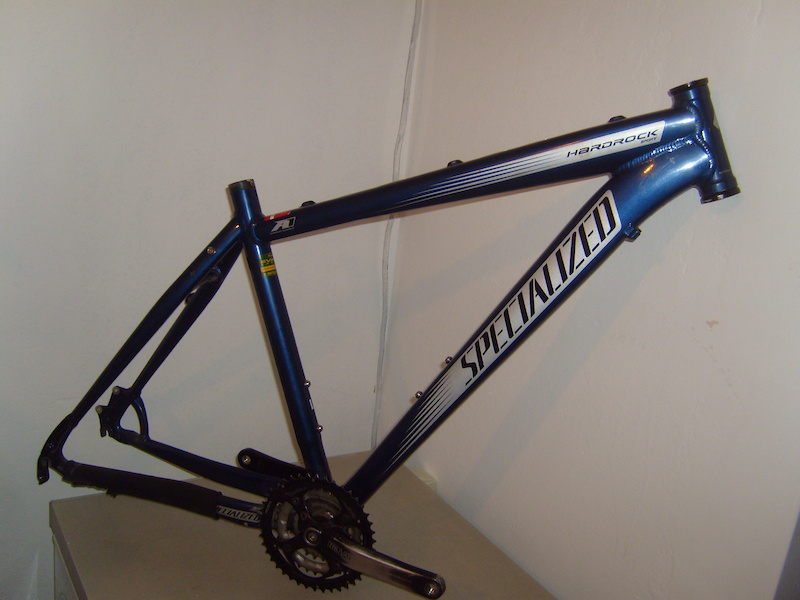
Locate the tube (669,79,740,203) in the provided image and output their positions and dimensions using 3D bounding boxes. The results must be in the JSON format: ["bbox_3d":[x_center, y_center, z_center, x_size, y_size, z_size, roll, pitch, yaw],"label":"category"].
[{"bbox_3d":[0.342,-0.177,0.905,0.045,0.131,0.044,-16,6,21],"label":"tube"}]

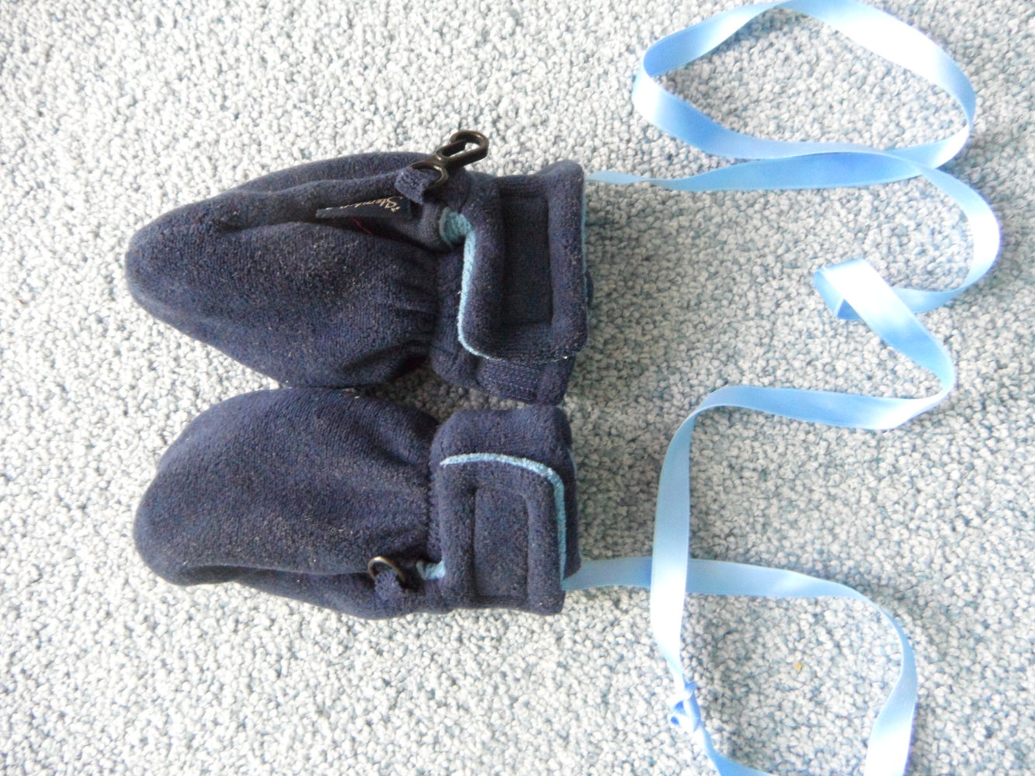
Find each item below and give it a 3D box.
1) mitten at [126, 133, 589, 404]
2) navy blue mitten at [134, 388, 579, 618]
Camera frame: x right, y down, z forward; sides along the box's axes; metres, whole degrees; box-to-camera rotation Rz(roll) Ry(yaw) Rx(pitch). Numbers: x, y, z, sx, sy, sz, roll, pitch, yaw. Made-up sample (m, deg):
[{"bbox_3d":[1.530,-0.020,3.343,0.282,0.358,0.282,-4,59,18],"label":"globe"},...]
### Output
[{"bbox_3d":[-0.059,-0.045,0.250,0.168,0.046,0.089,5,88,8],"label":"mitten"},{"bbox_3d":[-0.058,0.039,0.246,0.158,0.045,0.079,-3,87,7],"label":"navy blue mitten"}]

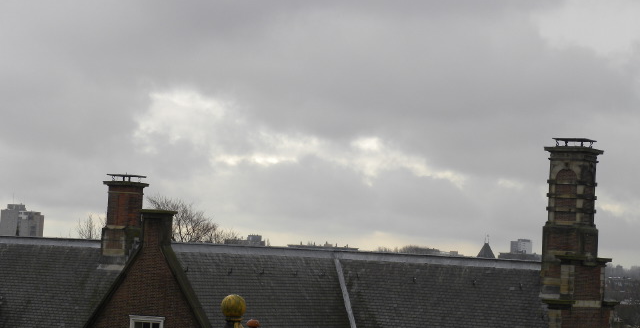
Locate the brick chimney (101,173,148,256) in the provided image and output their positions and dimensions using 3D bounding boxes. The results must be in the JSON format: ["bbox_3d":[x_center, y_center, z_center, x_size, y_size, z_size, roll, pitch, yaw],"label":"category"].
[{"bbox_3d":[-8.766,2.278,97.000,1.420,3.620,1.580,2,-3,27],"label":"brick chimney"}]

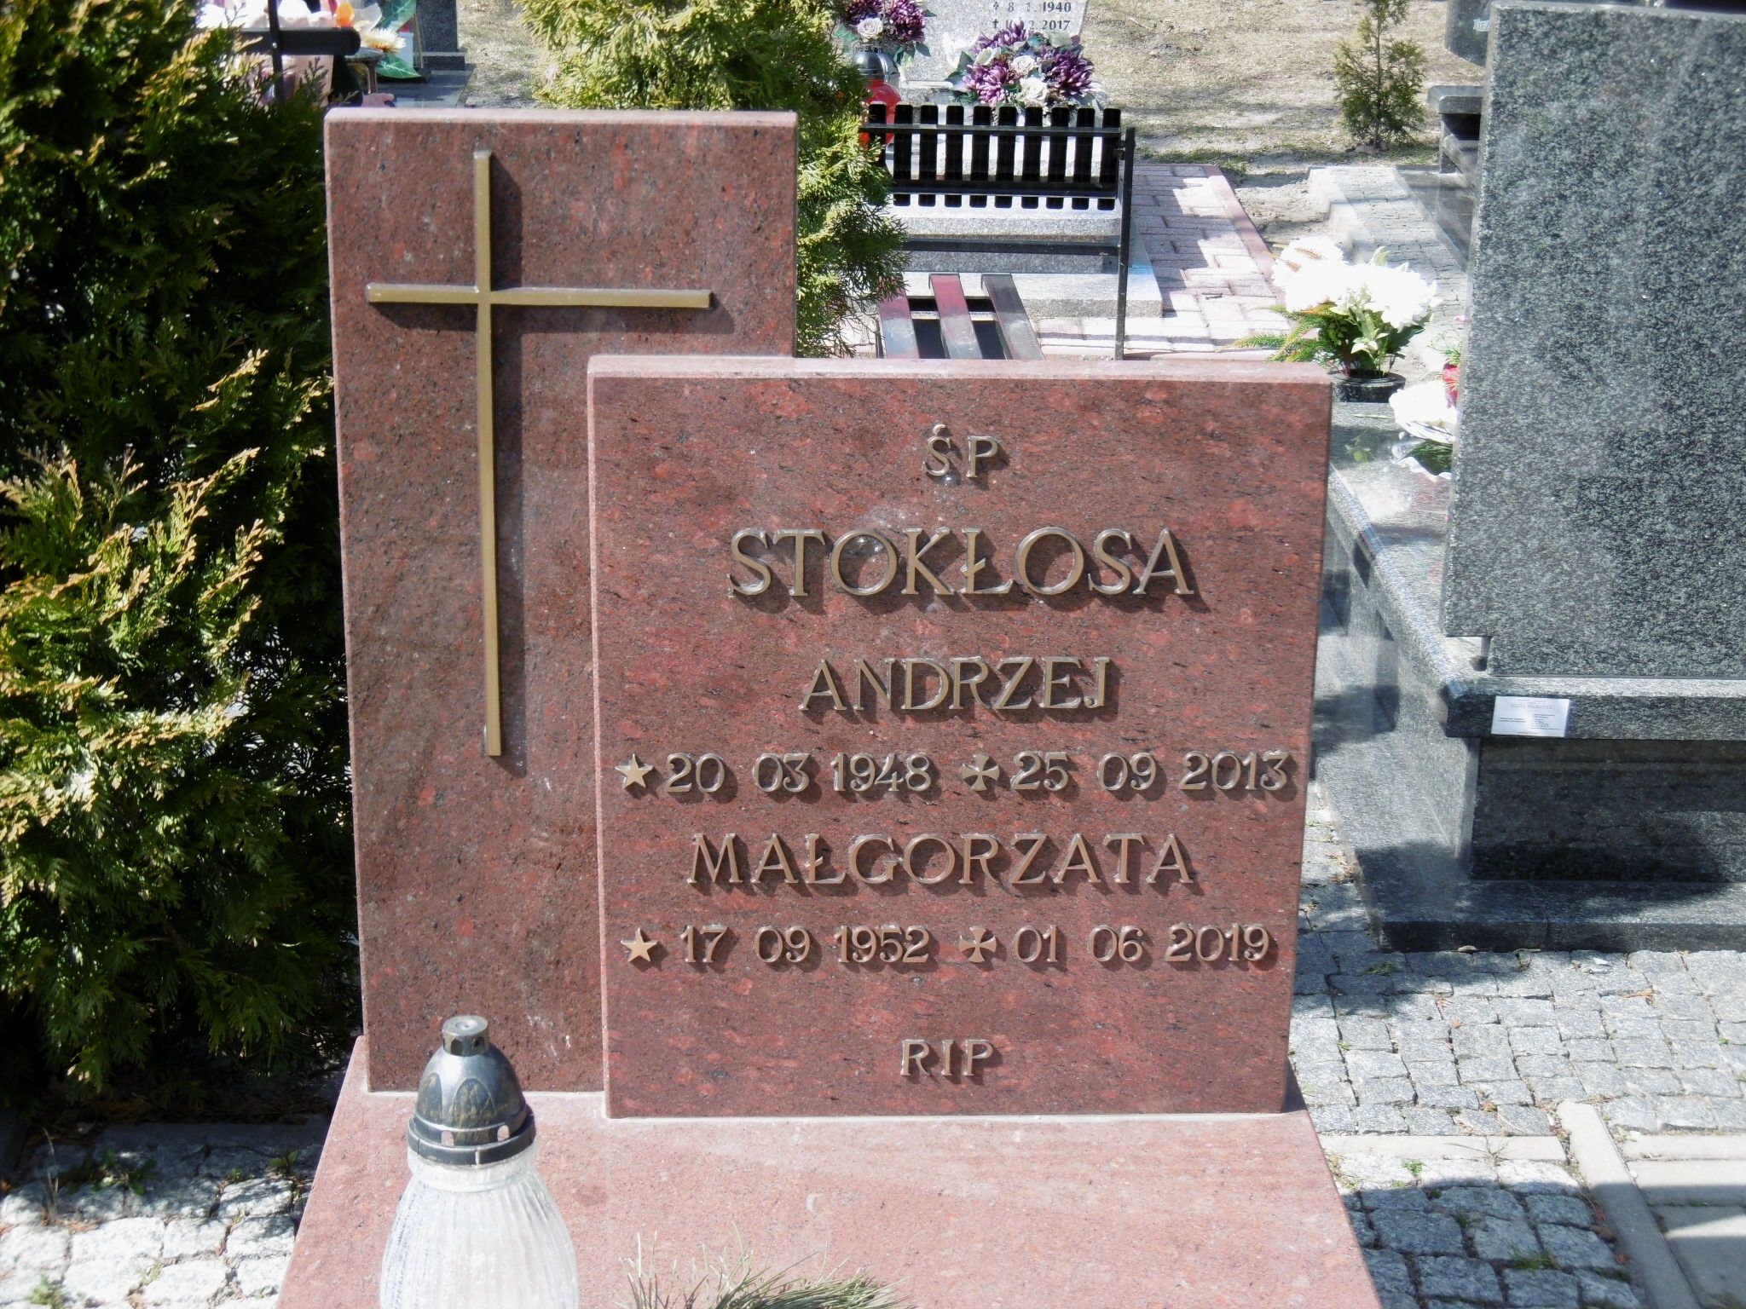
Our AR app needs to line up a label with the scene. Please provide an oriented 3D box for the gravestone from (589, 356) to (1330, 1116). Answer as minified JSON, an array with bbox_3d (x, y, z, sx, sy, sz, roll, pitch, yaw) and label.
[{"bbox_3d":[0.063,0.077,2.356,0.555,0.625,0.054,0,21,-2],"label":"gravestone"}]

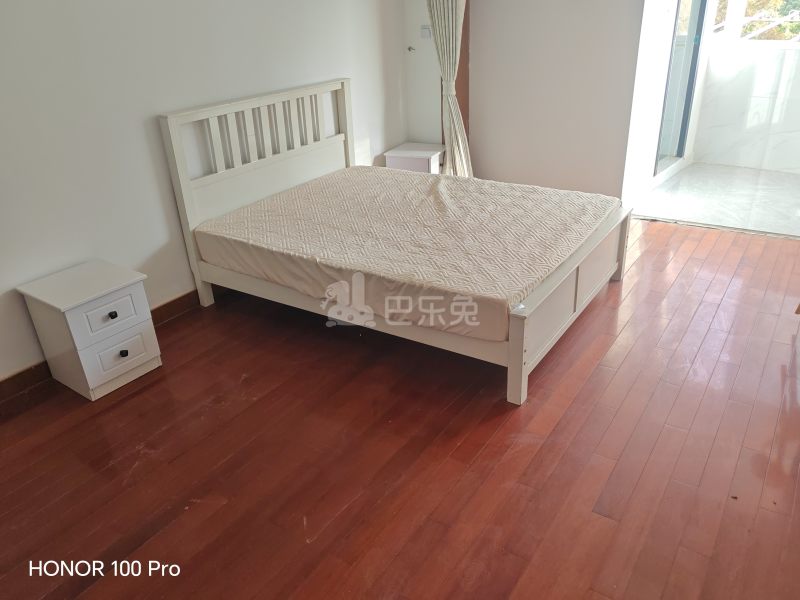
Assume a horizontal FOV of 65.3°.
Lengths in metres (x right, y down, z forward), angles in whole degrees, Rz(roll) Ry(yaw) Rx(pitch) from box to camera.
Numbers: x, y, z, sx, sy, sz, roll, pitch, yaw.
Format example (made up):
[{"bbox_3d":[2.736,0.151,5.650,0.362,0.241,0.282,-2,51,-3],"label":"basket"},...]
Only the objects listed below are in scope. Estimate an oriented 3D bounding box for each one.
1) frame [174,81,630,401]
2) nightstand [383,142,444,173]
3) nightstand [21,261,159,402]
[{"bbox_3d":[0.081,-0.561,3.618,2.090,1.117,1.659,14,30,30],"label":"frame"},{"bbox_3d":[0.178,-0.998,5.133,0.423,0.480,0.403,13,30,31],"label":"nightstand"},{"bbox_3d":[-1.457,0.137,2.981,0.427,0.480,0.406,14,31,32],"label":"nightstand"}]

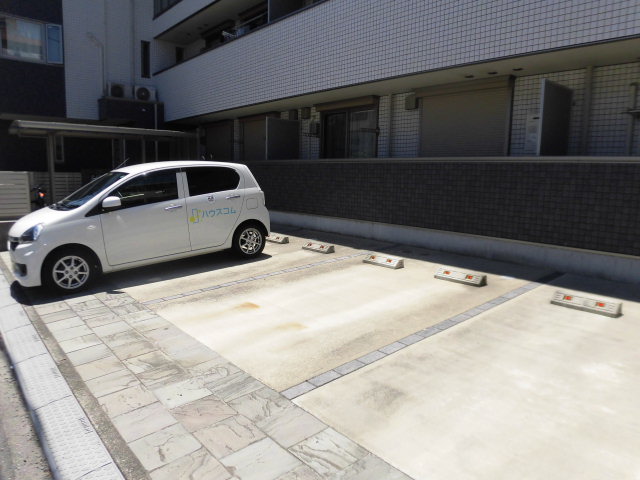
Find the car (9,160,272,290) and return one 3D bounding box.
[{"bbox_3d":[-2.430,-0.352,6.270,3.400,1.490,1.480,-10,14,-40],"label":"car"}]

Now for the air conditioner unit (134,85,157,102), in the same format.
[{"bbox_3d":[-5.373,-4.511,13.662,0.680,0.510,0.270,-8,12,-41],"label":"air conditioner unit"}]

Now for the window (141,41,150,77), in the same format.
[{"bbox_3d":[-5.499,-5.688,14.006,0.290,1.150,0.100,-8,12,-41],"label":"window"}]

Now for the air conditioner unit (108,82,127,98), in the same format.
[{"bbox_3d":[-5.961,-4.430,13.147,0.660,0.500,0.270,-8,12,-41],"label":"air conditioner unit"}]

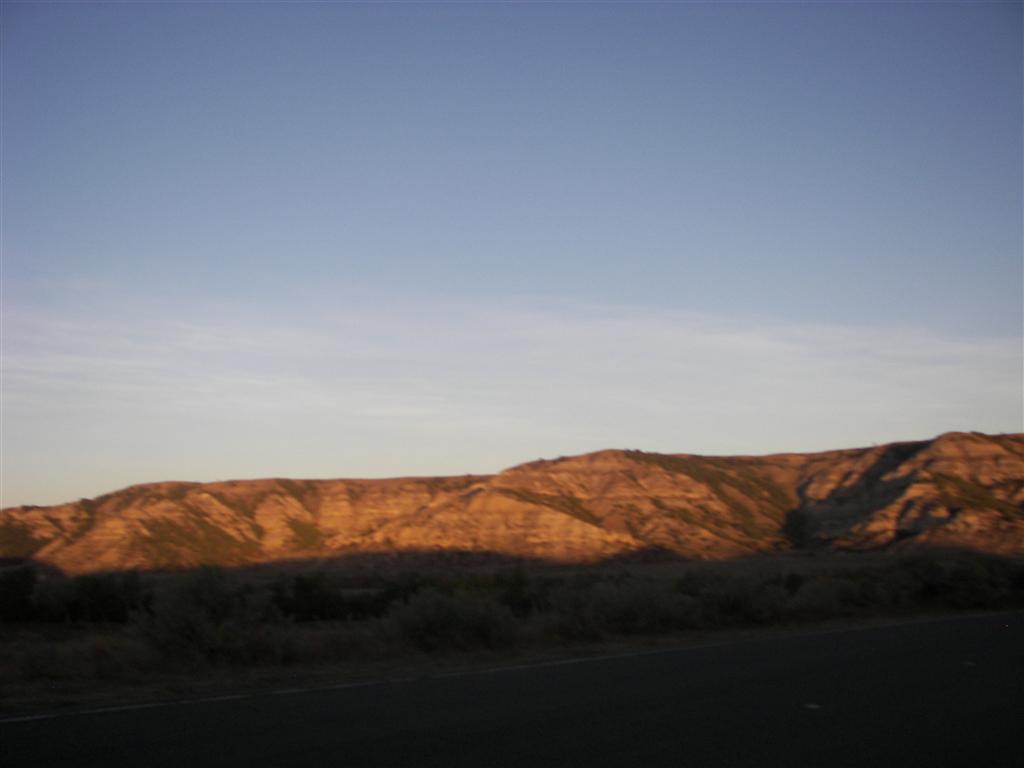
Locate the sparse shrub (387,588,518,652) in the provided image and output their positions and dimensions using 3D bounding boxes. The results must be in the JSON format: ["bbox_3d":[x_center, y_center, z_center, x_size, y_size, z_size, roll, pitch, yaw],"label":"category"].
[{"bbox_3d":[-0.922,3.657,16.500,2.050,1.000,1.700,1,-9,-3],"label":"sparse shrub"}]

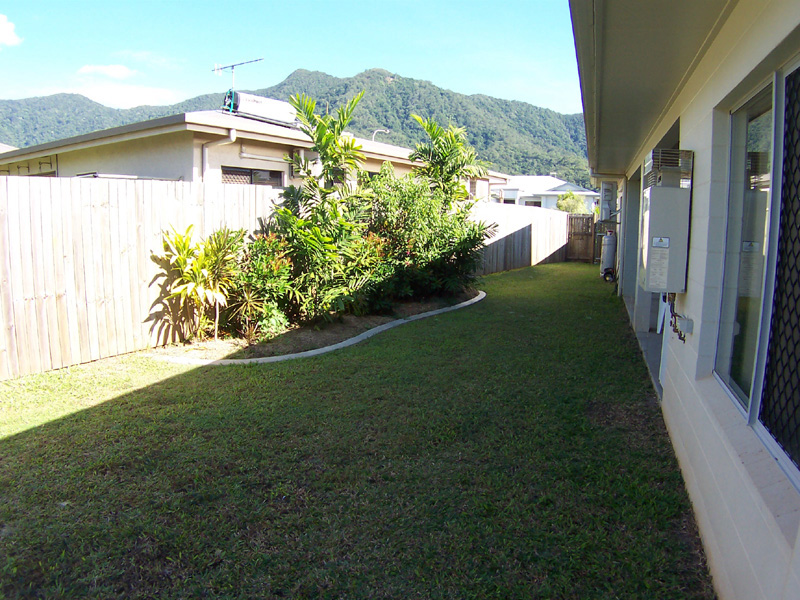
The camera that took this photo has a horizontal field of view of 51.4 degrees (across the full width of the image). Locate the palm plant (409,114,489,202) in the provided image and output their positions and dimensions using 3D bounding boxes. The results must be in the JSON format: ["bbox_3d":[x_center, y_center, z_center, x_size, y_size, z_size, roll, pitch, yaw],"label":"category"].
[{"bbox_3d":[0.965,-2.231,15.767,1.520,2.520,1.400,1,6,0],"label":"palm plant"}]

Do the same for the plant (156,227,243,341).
[{"bbox_3d":[-2.399,-0.203,10.026,1.020,1.390,0.850,1,6,0],"label":"plant"}]

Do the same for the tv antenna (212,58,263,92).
[{"bbox_3d":[-3.270,-4.500,16.683,0.400,0.680,1.950,-4,8,-41],"label":"tv antenna"}]

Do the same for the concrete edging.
[{"bbox_3d":[-0.149,0.162,12.944,1.700,0.130,9.790,4,7,25],"label":"concrete edging"}]

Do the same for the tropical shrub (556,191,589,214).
[{"bbox_3d":[8.975,-4.520,42.984,1.650,2.260,1.600,1,6,0],"label":"tropical shrub"}]

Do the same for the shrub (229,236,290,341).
[{"bbox_3d":[-1.717,-0.175,10.233,0.780,1.310,0.750,1,6,0],"label":"shrub"}]

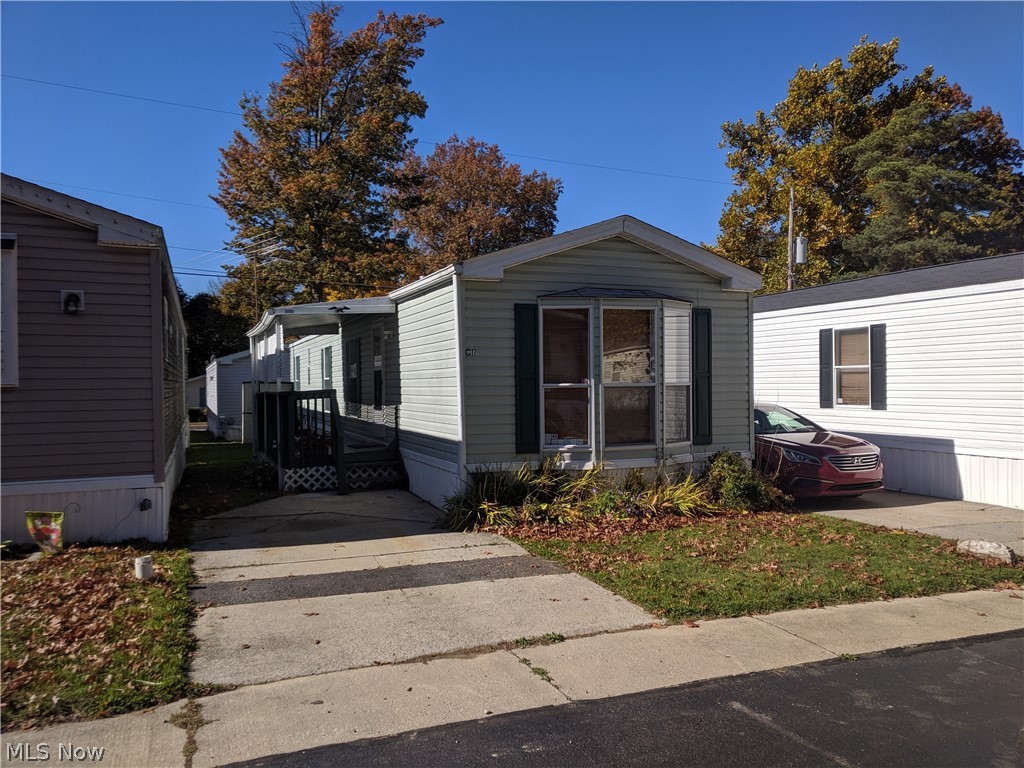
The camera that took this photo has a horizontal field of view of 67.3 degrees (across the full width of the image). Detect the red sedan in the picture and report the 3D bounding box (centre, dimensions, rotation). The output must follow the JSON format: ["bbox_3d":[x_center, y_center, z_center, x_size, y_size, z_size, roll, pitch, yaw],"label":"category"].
[{"bbox_3d":[3.800,1.000,12.750,1.860,1.475,4.850,-1,0,-23],"label":"red sedan"}]

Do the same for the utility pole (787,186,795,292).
[{"bbox_3d":[12.450,-3.500,34.500,0.280,10.700,0.280,1,0,-23],"label":"utility pole"}]

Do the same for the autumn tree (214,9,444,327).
[{"bbox_3d":[-6.600,-5.800,27.500,8.200,15.600,8.000,-1,0,-23],"label":"autumn tree"}]

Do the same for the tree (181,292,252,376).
[{"bbox_3d":[-22.500,-2.200,59.000,6.500,9.400,6.500,-1,0,-23],"label":"tree"}]

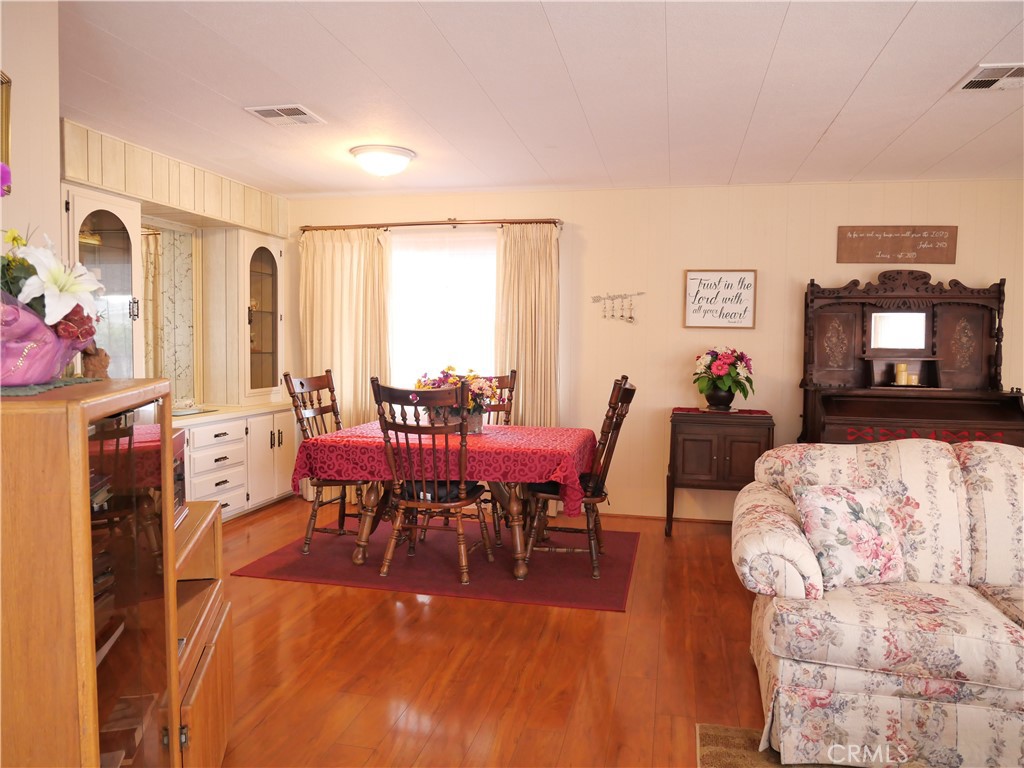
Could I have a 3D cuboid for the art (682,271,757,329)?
[{"bbox_3d":[1.450,-0.592,4.963,0.485,0.405,0.025,2,4,13],"label":"art"}]

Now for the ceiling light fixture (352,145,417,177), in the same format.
[{"bbox_3d":[-0.786,-1.336,4.343,0.390,0.140,0.390,2,4,13],"label":"ceiling light fixture"}]

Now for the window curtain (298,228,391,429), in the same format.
[{"bbox_3d":[-1.299,-0.144,5.510,0.750,2.100,0.130,2,4,13],"label":"window curtain"}]

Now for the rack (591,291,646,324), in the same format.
[{"bbox_3d":[0.780,-0.560,5.221,0.401,0.238,0.035,2,3,13],"label":"rack"}]

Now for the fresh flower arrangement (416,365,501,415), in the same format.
[{"bbox_3d":[-0.336,0.038,4.367,0.510,0.280,0.300,2,3,13],"label":"fresh flower arrangement"}]

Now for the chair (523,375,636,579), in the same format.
[{"bbox_3d":[0.398,0.504,4.133,0.600,1.090,0.520,2,4,12],"label":"chair"}]

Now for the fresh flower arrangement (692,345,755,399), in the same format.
[{"bbox_3d":[1.452,-0.079,4.878,0.390,0.360,0.330,2,3,13],"label":"fresh flower arrangement"}]

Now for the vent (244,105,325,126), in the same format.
[{"bbox_3d":[-1.166,-1.371,3.676,0.327,0.025,0.320,2,3,13],"label":"vent"}]

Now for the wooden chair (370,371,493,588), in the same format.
[{"bbox_3d":[-0.426,0.503,3.915,0.520,1.090,0.600,2,4,15],"label":"wooden chair"}]

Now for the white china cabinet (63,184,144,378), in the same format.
[{"bbox_3d":[-2.388,-0.420,3.949,0.330,1.270,0.560,2,4,13],"label":"white china cabinet"}]

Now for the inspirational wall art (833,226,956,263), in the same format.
[{"bbox_3d":[2.591,-0.939,4.796,0.734,0.257,0.022,2,3,13],"label":"inspirational wall art"}]

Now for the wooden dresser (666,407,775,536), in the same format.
[{"bbox_3d":[1.405,0.606,4.839,0.680,0.830,0.380,2,4,13],"label":"wooden dresser"}]

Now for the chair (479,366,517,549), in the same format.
[{"bbox_3d":[-0.285,0.460,4.765,0.536,1.093,0.597,2,3,13],"label":"chair"}]

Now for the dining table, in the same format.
[{"bbox_3d":[-0.330,0.664,4.345,1.589,0.734,1.073,2,3,13],"label":"dining table"}]

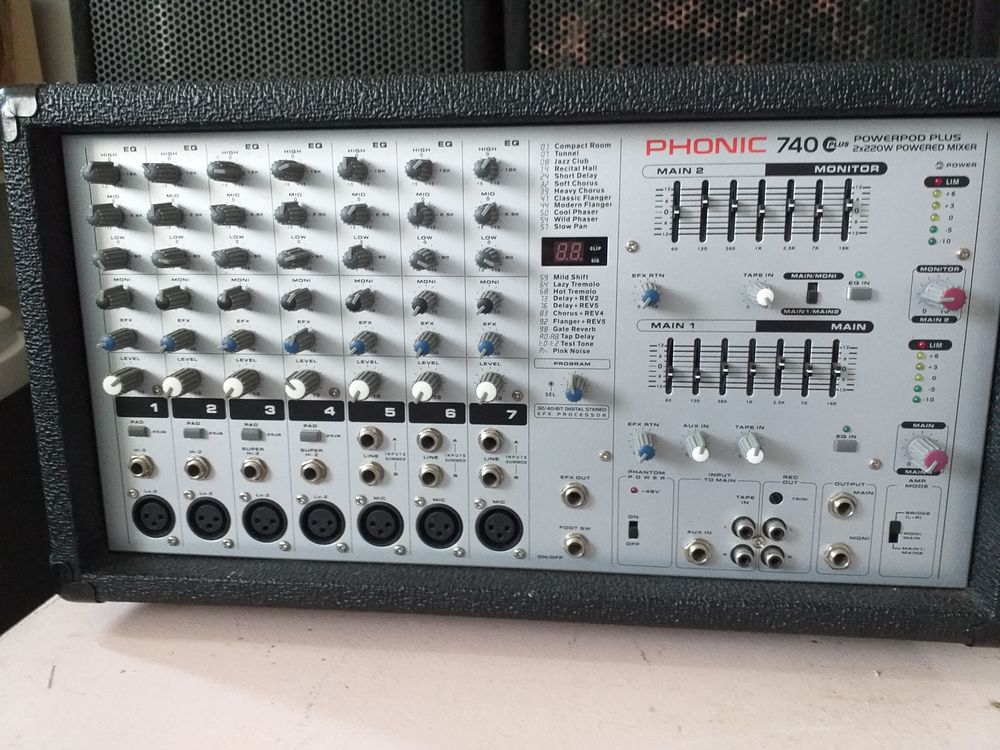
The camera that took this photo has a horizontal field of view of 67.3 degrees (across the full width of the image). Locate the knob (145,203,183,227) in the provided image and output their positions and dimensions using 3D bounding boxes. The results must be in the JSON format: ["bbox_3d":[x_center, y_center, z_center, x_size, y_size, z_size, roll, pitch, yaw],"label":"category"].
[{"bbox_3d":[-0.150,-0.071,0.338,0.011,0.011,0.014,1,11,6],"label":"knob"}]

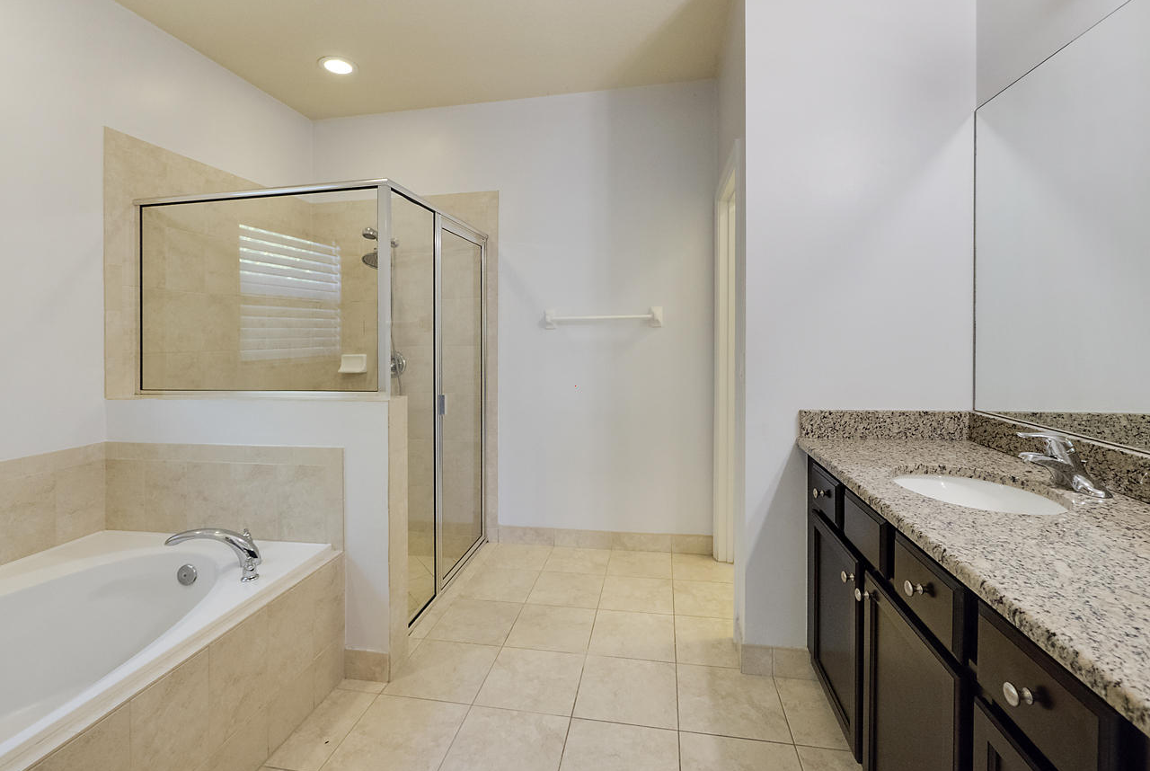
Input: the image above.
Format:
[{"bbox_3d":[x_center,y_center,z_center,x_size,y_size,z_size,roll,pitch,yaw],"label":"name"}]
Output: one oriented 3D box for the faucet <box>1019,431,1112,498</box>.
[{"bbox_3d":[1.089,0.170,1.048,0.157,0.127,0.157,0,4,10],"label":"faucet"}]

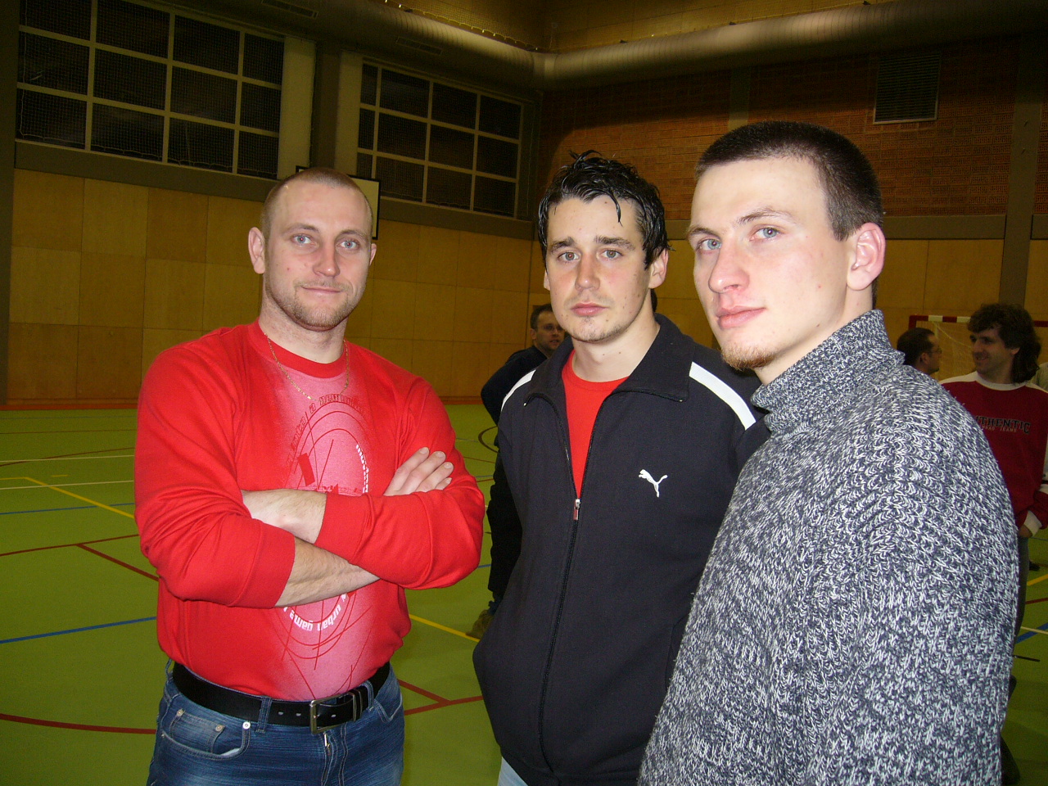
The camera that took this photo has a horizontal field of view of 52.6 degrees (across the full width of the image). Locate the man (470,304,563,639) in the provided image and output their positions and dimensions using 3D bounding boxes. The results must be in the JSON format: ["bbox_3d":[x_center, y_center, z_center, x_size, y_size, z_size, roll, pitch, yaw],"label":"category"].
[{"bbox_3d":[0.066,0.406,5.500,0.600,1.720,0.420,2,4,-22],"label":"man"}]

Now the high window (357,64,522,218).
[{"bbox_3d":[-1.532,-4.803,20.598,0.150,2.330,4.110,7,5,44],"label":"high window"}]

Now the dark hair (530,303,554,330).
[{"bbox_3d":[0.130,-0.389,5.500,0.170,0.155,0.190,1,5,-35],"label":"dark hair"}]

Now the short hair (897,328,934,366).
[{"bbox_3d":[2.034,-0.236,5.500,0.200,0.190,0.165,3,4,-15],"label":"short hair"}]

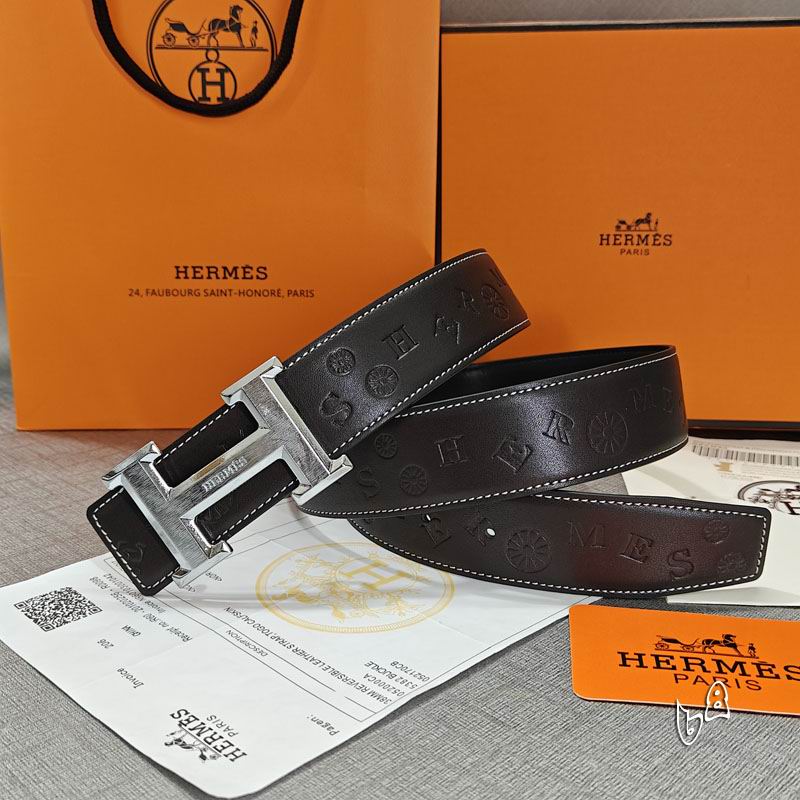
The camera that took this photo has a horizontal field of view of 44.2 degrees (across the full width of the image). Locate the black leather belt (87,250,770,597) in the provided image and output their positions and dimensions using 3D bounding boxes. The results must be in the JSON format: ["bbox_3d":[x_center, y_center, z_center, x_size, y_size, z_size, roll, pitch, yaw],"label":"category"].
[{"bbox_3d":[0.015,0.003,0.394,0.256,0.111,0.125,0,16,0],"label":"black leather belt"}]

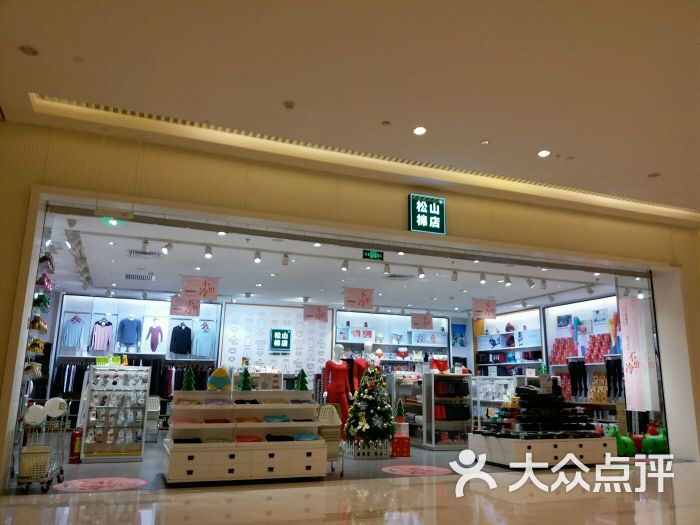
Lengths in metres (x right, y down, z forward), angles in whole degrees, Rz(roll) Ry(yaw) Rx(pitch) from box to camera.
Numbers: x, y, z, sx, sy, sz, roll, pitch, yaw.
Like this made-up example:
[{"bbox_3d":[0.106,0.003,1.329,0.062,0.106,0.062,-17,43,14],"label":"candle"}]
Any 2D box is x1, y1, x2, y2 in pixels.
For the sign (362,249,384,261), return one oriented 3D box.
[{"bbox_3d":[0.366,-0.111,8.744,0.360,0.145,0.040,6,-13,-21],"label":"sign"}]

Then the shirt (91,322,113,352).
[{"bbox_3d":[-5.710,1.711,13.014,0.464,0.705,0.145,6,-13,-21],"label":"shirt"}]

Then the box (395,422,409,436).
[{"bbox_3d":[0.796,2.744,9.321,0.262,0.216,0.254,6,-13,-21],"label":"box"}]

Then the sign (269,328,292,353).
[{"bbox_3d":[-1.835,2.087,15.127,0.520,0.520,0.090,6,-13,-21],"label":"sign"}]

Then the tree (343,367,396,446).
[{"bbox_3d":[0.370,2.718,10.398,1.000,1.500,1.000,1,-12,0],"label":"tree"}]

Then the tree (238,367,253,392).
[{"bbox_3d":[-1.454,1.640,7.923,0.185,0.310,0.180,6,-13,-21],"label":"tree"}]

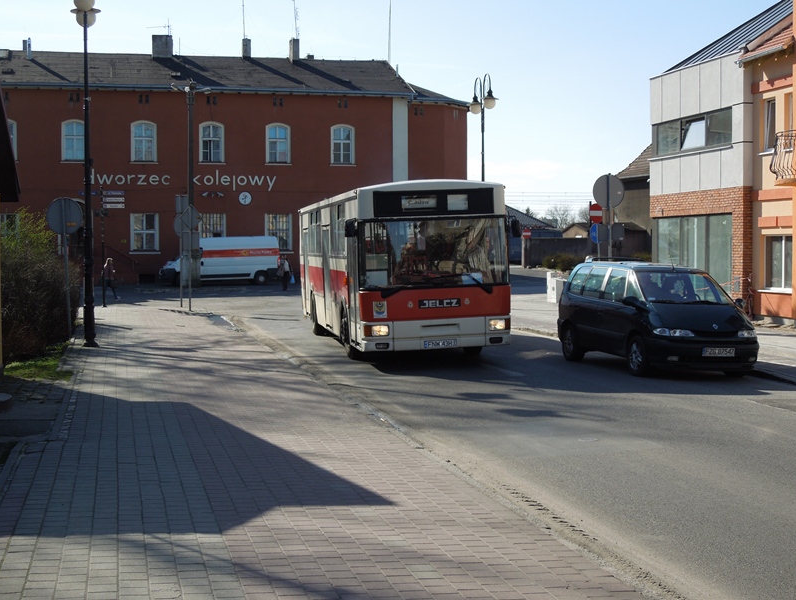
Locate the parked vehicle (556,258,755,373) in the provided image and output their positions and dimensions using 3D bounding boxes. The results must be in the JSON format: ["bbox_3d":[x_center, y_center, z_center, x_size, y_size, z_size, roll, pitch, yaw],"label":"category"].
[{"bbox_3d":[4.135,0.252,20.312,1.830,1.740,4.520,0,2,-14],"label":"parked vehicle"}]

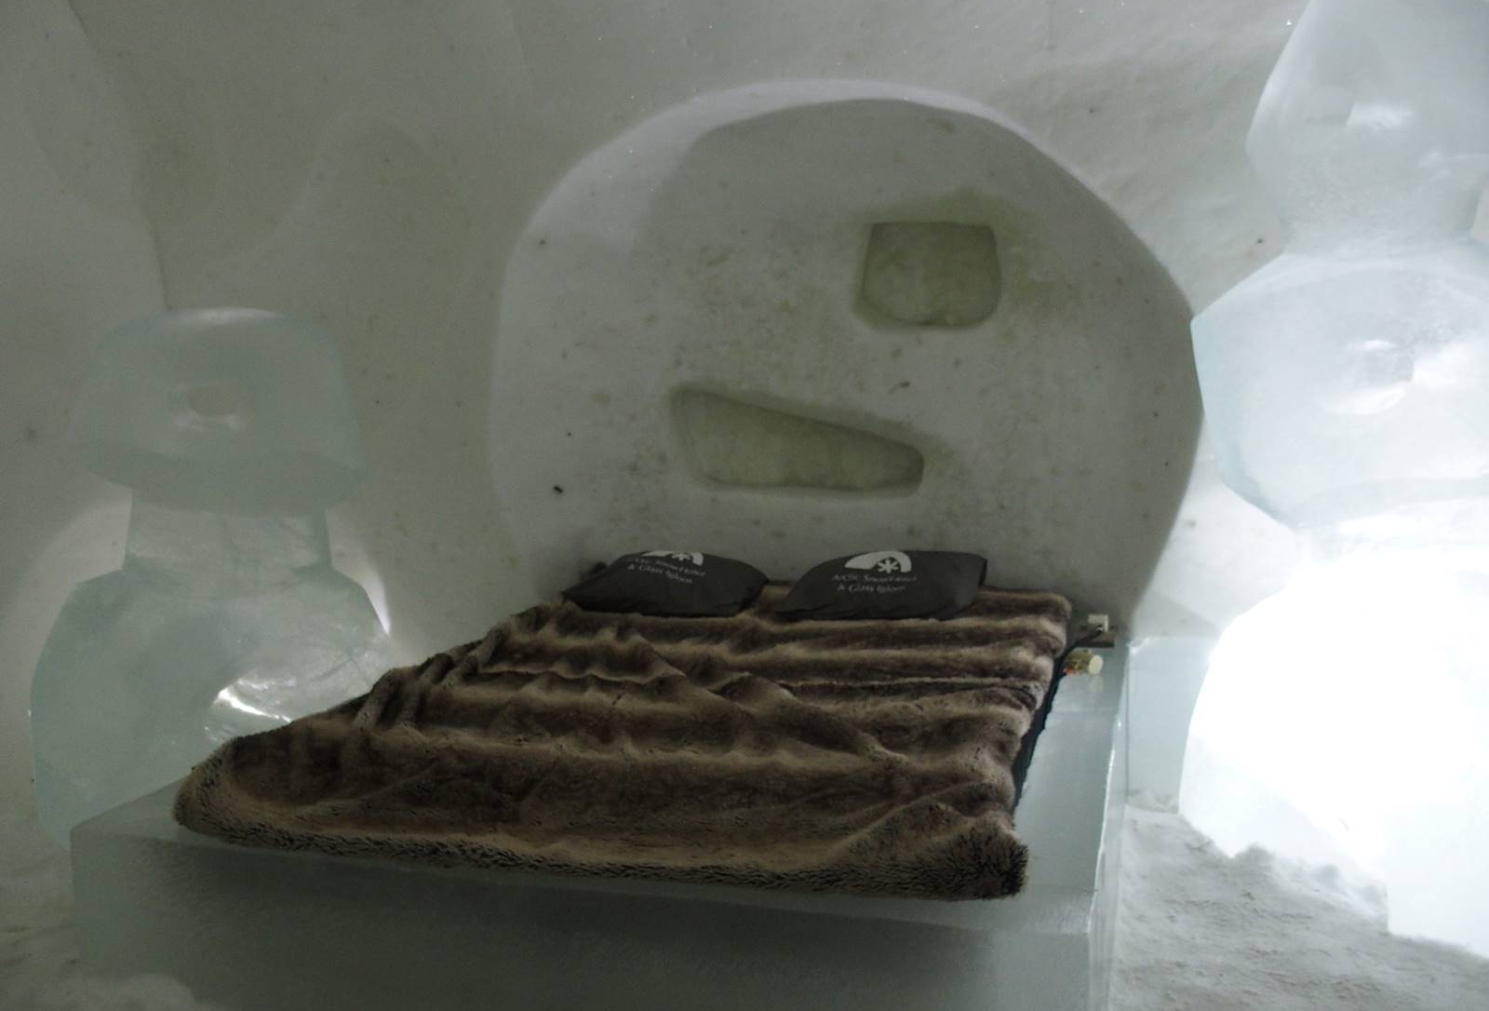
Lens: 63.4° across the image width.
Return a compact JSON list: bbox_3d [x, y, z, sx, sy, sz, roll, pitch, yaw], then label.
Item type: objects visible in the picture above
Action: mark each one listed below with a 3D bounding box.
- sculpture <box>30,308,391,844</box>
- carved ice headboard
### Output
[{"bbox_3d":[-1.804,0.214,4.088,1.120,1.727,0.880,-5,8,-11],"label":"sculpture"},{"bbox_3d":[0.222,-0.460,4.110,2.442,1.848,0.396,0,8,19],"label":"carved ice headboard"}]

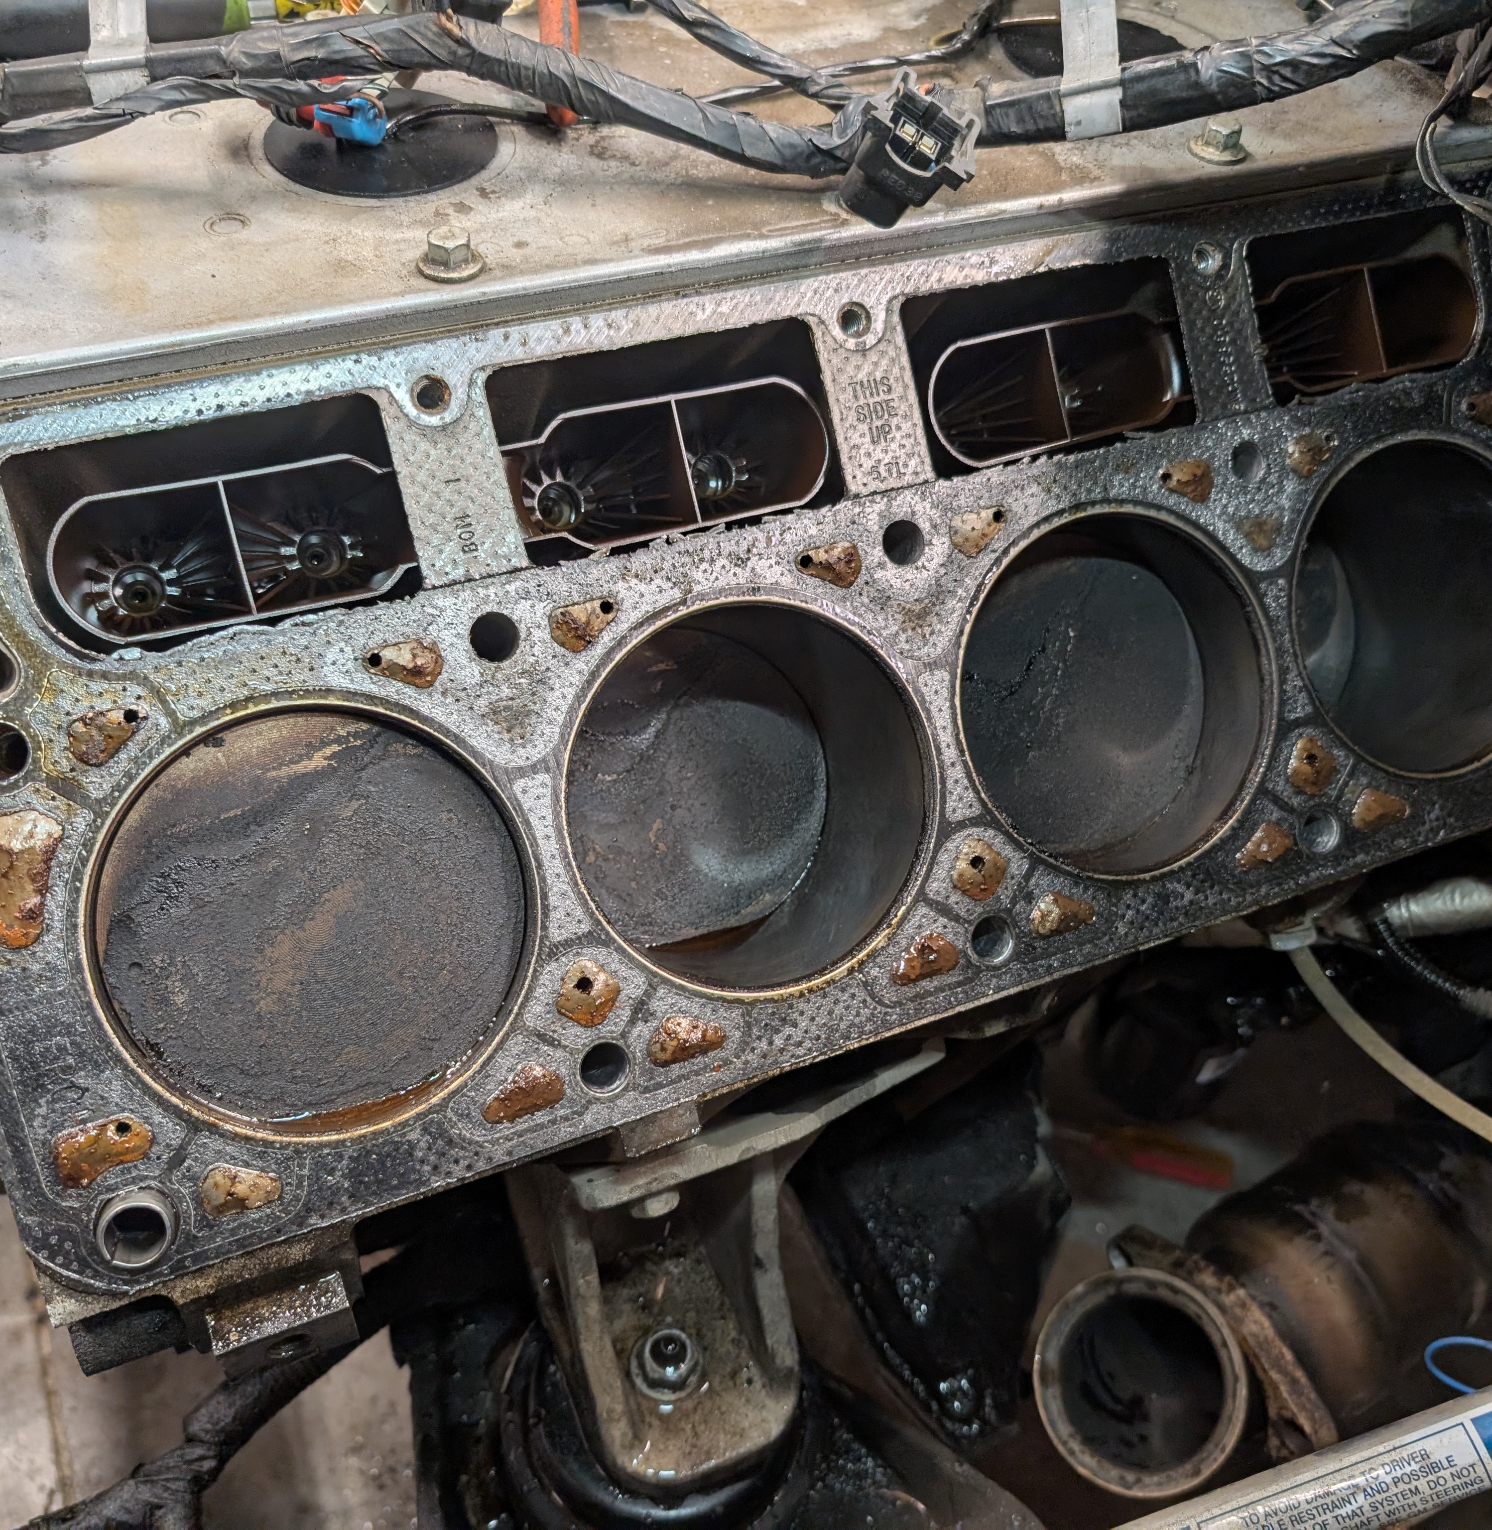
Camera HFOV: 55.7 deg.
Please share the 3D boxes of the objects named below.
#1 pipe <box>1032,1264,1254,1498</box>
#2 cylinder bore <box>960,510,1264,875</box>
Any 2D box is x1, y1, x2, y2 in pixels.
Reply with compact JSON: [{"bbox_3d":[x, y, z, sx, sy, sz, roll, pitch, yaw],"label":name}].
[{"bbox_3d":[0.153,0.229,0.518,0.075,0.065,0.075,-16,55,23],"label":"pipe"},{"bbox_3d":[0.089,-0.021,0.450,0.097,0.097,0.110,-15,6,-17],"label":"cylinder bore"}]

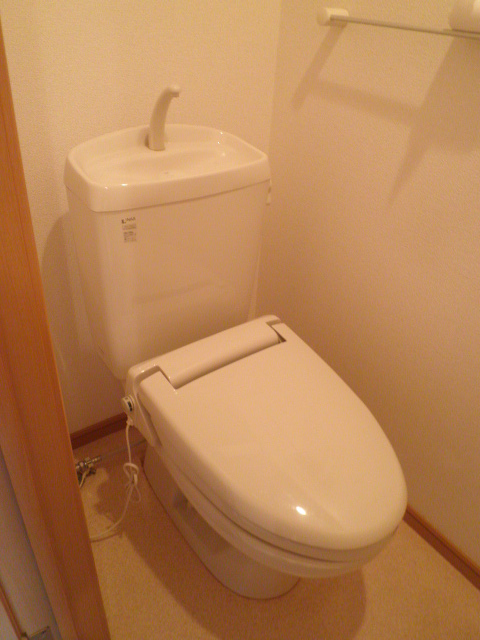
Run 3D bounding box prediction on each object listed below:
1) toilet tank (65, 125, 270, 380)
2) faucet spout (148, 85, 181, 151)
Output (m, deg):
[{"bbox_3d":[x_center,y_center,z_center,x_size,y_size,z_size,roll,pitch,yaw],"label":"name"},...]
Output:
[{"bbox_3d":[-0.162,-0.137,1.049,0.378,0.475,0.209,-20,42,-32],"label":"toilet tank"},{"bbox_3d":[-0.138,-0.369,0.890,0.033,0.128,0.108,-20,42,-32],"label":"faucet spout"}]

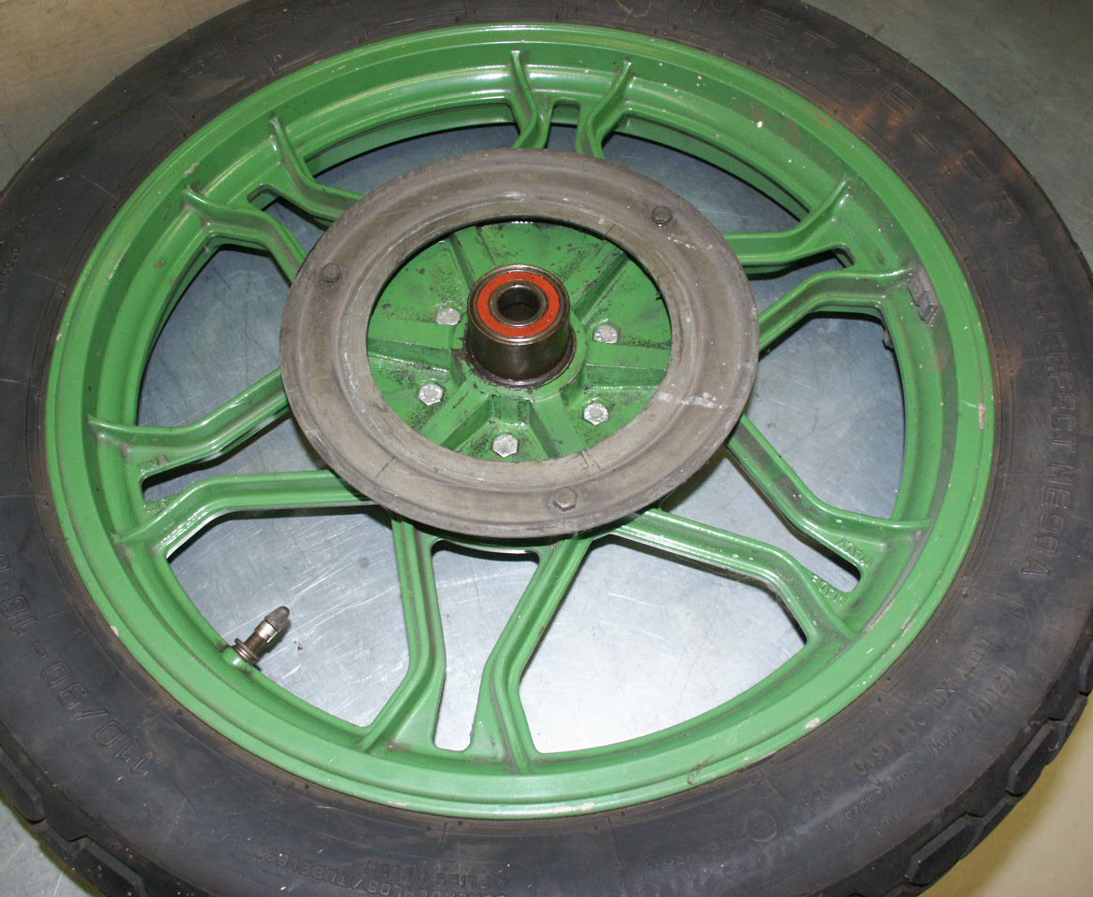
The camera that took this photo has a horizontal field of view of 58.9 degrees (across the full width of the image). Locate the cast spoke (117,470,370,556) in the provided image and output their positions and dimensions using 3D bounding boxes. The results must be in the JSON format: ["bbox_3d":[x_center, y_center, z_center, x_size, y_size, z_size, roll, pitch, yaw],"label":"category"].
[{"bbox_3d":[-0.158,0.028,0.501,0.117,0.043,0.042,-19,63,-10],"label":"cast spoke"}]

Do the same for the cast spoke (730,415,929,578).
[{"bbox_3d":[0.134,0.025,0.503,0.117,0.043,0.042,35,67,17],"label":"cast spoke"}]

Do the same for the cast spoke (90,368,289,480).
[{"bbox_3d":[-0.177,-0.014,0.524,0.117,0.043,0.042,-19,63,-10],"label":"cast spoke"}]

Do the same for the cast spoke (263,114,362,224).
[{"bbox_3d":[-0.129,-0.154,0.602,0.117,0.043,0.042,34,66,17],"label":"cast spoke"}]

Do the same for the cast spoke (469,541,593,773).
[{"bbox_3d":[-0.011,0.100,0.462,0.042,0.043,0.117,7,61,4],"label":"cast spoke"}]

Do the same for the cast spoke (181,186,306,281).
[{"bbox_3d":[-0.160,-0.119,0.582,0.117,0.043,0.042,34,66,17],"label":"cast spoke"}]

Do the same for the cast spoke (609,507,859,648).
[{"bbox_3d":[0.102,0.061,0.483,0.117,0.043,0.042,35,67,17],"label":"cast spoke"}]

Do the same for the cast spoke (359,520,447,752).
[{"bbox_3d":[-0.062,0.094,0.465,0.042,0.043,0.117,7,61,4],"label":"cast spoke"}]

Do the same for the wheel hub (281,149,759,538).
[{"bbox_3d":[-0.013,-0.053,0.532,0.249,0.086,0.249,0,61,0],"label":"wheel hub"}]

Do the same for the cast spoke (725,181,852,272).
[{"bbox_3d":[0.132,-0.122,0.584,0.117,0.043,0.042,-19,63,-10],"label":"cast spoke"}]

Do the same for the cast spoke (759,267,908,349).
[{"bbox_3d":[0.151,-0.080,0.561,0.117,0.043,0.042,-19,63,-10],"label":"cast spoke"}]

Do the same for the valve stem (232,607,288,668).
[{"bbox_3d":[-0.136,0.089,0.471,0.013,0.013,0.028,35,67,17],"label":"valve stem"}]

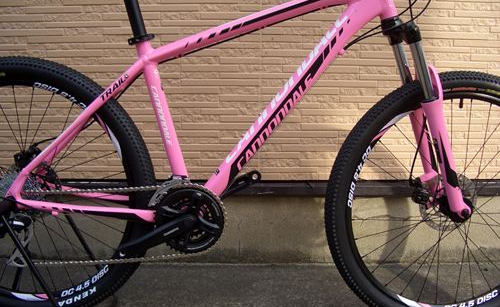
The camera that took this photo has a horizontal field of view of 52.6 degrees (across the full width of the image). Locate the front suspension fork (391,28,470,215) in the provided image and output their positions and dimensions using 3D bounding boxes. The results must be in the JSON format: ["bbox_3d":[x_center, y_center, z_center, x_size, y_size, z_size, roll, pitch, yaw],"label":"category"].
[{"bbox_3d":[0.444,-0.081,1.258,0.090,0.505,0.166,-20,11,-1],"label":"front suspension fork"}]

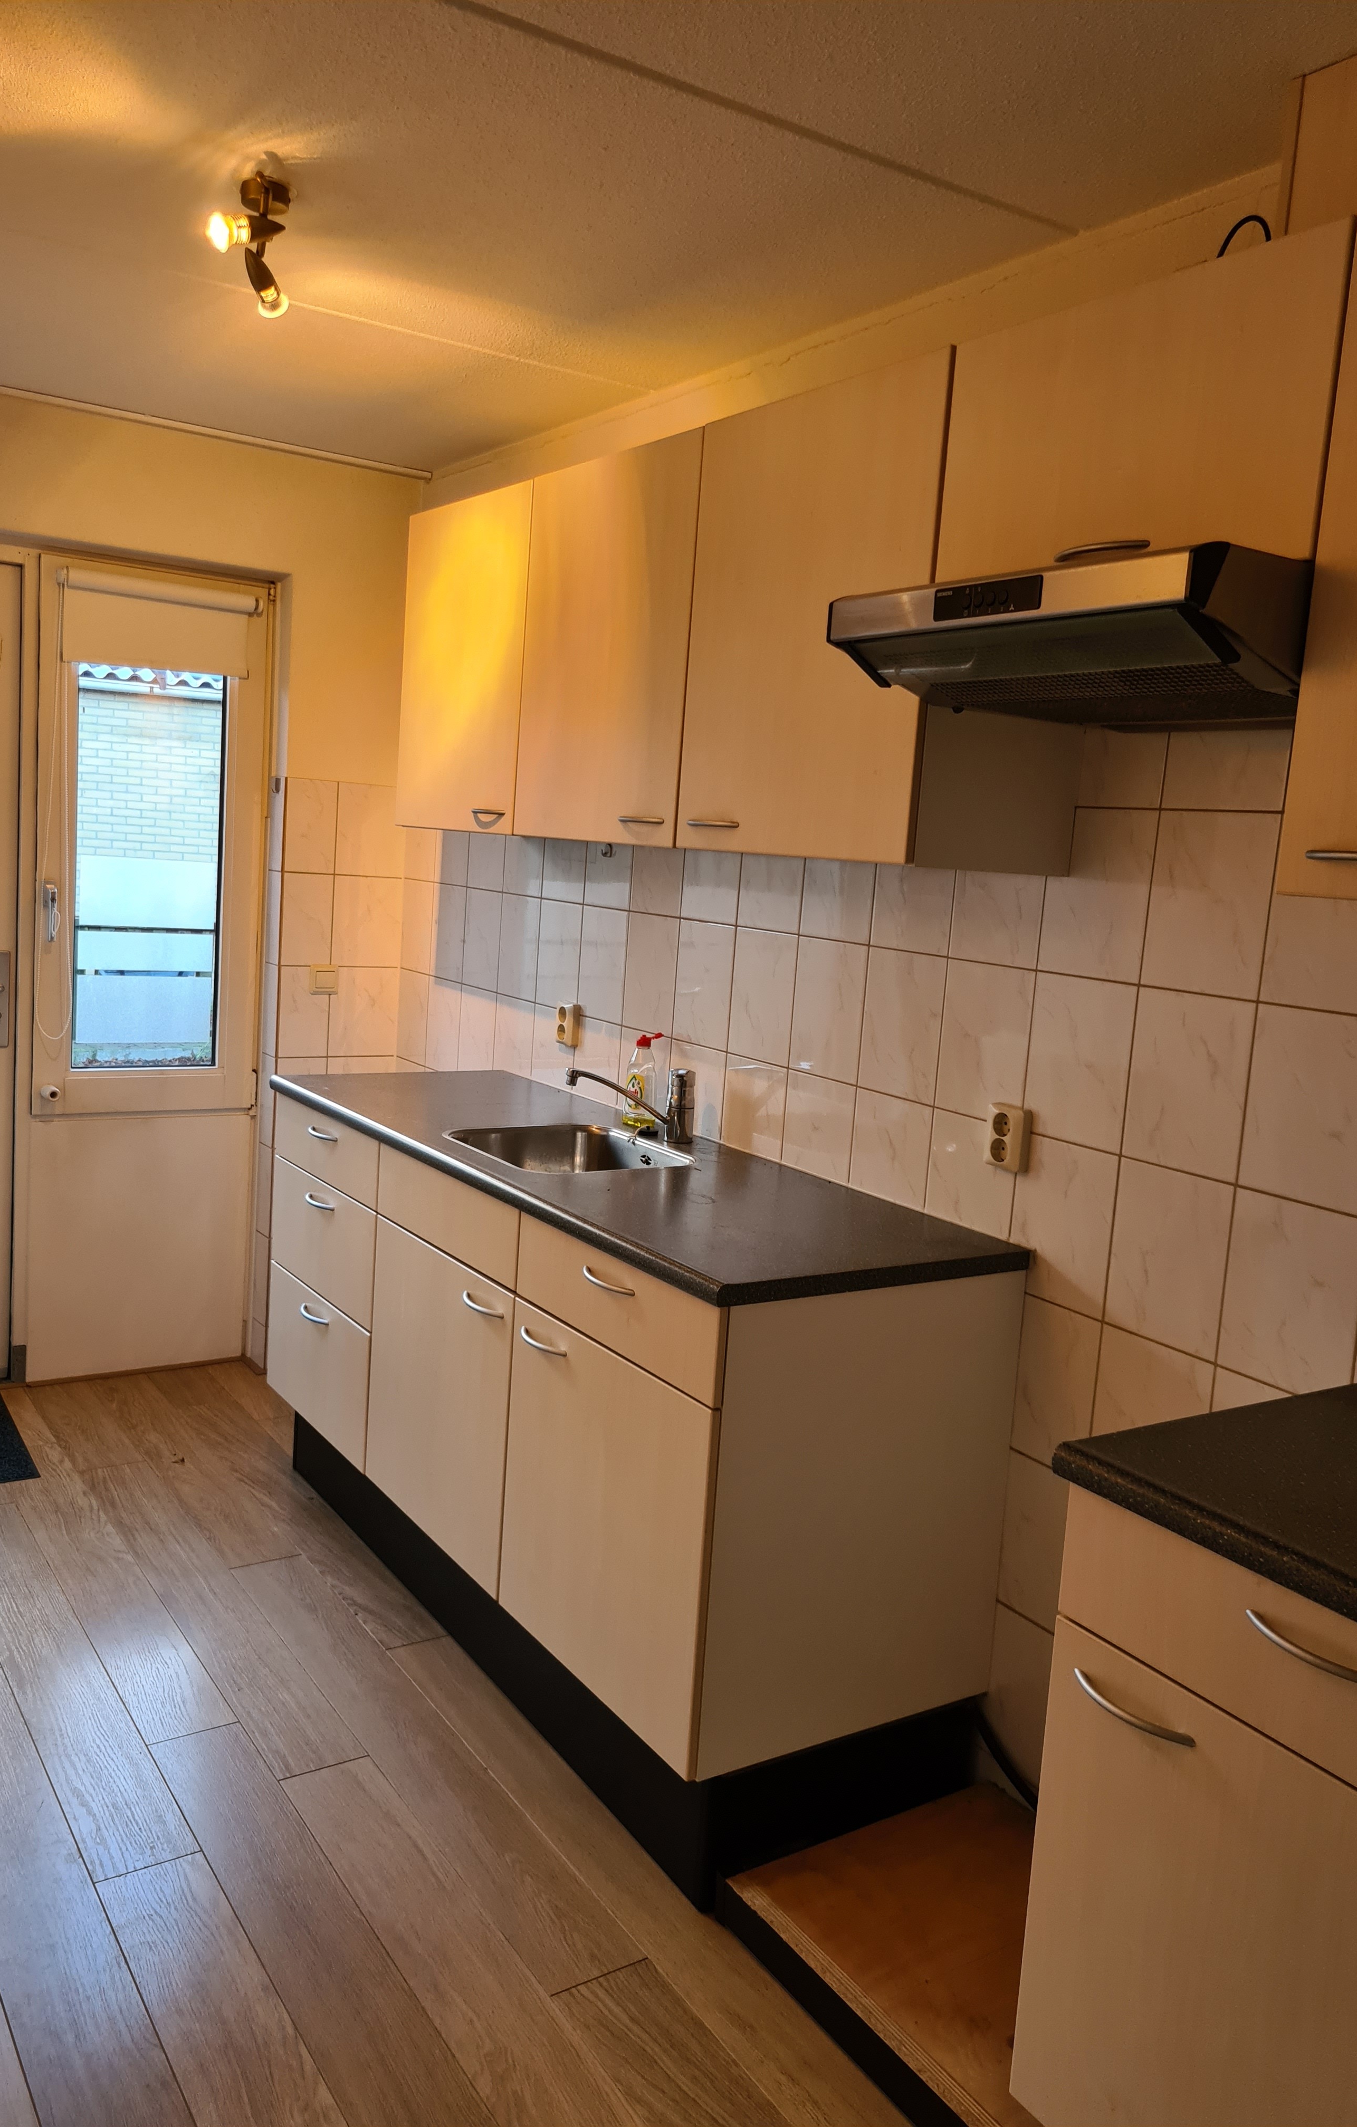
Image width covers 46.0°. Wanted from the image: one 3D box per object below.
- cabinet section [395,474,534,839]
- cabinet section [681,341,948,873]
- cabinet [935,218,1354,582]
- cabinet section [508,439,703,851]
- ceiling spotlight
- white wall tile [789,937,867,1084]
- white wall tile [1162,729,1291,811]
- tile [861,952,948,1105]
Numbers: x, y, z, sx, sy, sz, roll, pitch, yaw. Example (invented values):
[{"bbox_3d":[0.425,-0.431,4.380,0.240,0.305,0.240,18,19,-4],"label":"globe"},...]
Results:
[{"bbox_3d":[-0.332,-0.849,3.507,0.328,0.688,0.599,-1,9,-33],"label":"cabinet section"},{"bbox_3d":[0.317,-0.665,2.518,0.328,0.688,0.598,-1,9,-33],"label":"cabinet section"},{"bbox_3d":[0.660,-0.751,2.006,0.334,0.345,0.600,-1,10,-33],"label":"cabinet"},{"bbox_3d":[-0.007,-0.757,3.012,0.328,0.688,0.599,-1,9,-33],"label":"cabinet section"},{"bbox_3d":[-0.649,-1.236,2.413,0.125,0.150,0.290,2,8,-15],"label":"ceiling spotlight"},{"bbox_3d":[0.277,-0.098,2.923,0.010,0.250,0.201,-1,10,-33],"label":"white wall tile"},{"bbox_3d":[0.755,-0.472,2.182,0.010,0.250,0.201,-1,10,-33],"label":"white wall tile"},{"bbox_3d":[0.385,-0.066,2.737,0.009,0.248,0.200,-1,9,-33],"label":"tile"}]

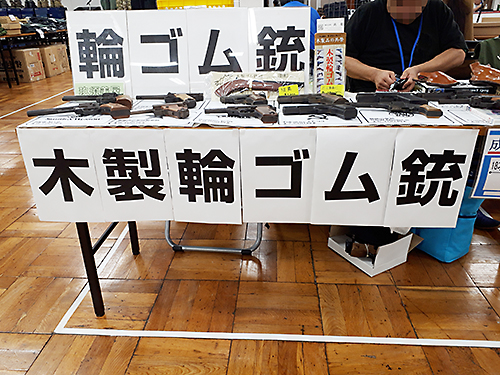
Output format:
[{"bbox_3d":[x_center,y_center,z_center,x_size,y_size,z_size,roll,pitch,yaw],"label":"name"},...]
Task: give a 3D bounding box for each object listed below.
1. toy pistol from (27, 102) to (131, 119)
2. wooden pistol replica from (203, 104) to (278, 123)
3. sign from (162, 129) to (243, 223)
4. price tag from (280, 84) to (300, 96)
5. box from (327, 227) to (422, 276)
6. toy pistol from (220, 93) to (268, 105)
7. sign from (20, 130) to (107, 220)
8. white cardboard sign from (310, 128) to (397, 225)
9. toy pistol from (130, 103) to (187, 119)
[{"bbox_3d":[-0.513,-0.229,1.177,0.285,0.038,0.120,-7,25,-13],"label":"toy pistol"},{"bbox_3d":[-0.026,-0.220,1.146,0.218,0.034,0.112,0,24,1],"label":"wooden pistol replica"},{"bbox_3d":[-0.129,-0.025,1.129,0.210,0.297,0.008,1,24,3],"label":"sign"},{"bbox_3d":[0.141,-0.339,1.384,0.080,0.055,0.012,7,10,17],"label":"price tag"},{"bbox_3d":[0.525,0.237,1.711,0.235,0.120,0.270,-14,27,-28],"label":"box"},{"bbox_3d":[-0.015,-0.316,1.363,0.160,0.033,0.095,-2,24,-3],"label":"toy pistol"},{"bbox_3d":[-0.548,-0.029,1.153,0.210,0.297,0.008,1,24,3],"label":"sign"},{"bbox_3d":[0.290,-0.020,1.105,0.210,0.297,0.008,1,24,3],"label":"white cardboard sign"},{"bbox_3d":[-0.278,-0.230,1.177,0.195,0.034,0.105,-8,25,-15],"label":"toy pistol"}]

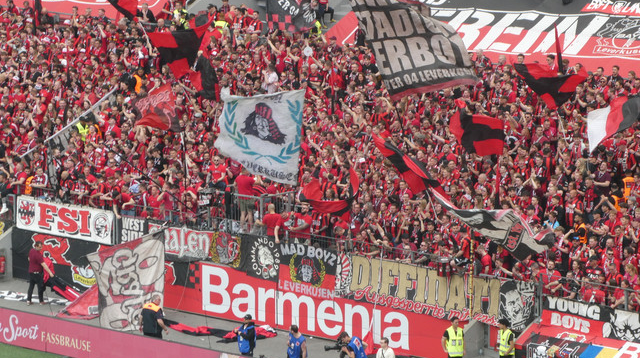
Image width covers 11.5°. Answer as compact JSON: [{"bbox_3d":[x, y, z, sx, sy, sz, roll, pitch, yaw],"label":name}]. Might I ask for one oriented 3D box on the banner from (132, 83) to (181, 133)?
[{"bbox_3d":[-4.771,-2.087,92.800,1.500,1.350,0.400,2,10,11],"label":"banner"}]

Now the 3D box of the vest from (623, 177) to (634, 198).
[{"bbox_3d":[8.376,0.217,86.200,0.500,0.680,0.320,6,11,33],"label":"vest"}]

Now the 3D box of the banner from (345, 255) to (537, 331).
[{"bbox_3d":[3.173,2.922,85.031,6.660,1.320,0.120,8,13,41],"label":"banner"}]

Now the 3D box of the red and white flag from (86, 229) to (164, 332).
[{"bbox_3d":[-5.448,2.850,89.300,2.300,2.800,0.500,4,10,24],"label":"red and white flag"}]

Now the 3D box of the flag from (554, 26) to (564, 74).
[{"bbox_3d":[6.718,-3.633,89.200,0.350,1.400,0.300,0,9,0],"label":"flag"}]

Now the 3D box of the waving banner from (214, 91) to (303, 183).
[{"bbox_3d":[-1.661,-1.167,87.300,2.500,2.600,0.500,2,10,11],"label":"waving banner"}]

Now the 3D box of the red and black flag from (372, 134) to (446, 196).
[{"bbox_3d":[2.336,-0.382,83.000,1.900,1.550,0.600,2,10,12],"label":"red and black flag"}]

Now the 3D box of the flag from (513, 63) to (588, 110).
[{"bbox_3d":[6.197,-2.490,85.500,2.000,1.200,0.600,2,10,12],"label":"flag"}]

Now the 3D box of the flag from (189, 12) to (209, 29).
[{"bbox_3d":[-3.698,-4.865,97.600,0.700,0.600,0.300,2,10,11],"label":"flag"}]

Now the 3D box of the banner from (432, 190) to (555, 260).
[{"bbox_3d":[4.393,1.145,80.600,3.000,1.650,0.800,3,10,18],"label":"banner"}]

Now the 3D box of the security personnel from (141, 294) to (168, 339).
[{"bbox_3d":[-4.443,3.989,85.222,0.620,1.790,0.450,6,11,33],"label":"security personnel"}]

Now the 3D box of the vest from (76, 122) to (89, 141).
[{"bbox_3d":[-7.364,-1.473,98.600,0.480,0.660,0.320,-1,9,-6],"label":"vest"}]

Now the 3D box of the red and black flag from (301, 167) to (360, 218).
[{"bbox_3d":[0.286,0.368,86.700,1.650,1.400,0.600,2,10,11],"label":"red and black flag"}]

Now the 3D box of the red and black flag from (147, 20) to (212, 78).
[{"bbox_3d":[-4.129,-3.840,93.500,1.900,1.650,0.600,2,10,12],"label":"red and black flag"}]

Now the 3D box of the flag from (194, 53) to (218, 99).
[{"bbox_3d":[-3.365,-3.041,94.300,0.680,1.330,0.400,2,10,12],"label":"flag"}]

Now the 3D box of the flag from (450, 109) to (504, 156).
[{"bbox_3d":[4.269,-1.260,86.200,1.550,1.300,0.500,3,10,20],"label":"flag"}]

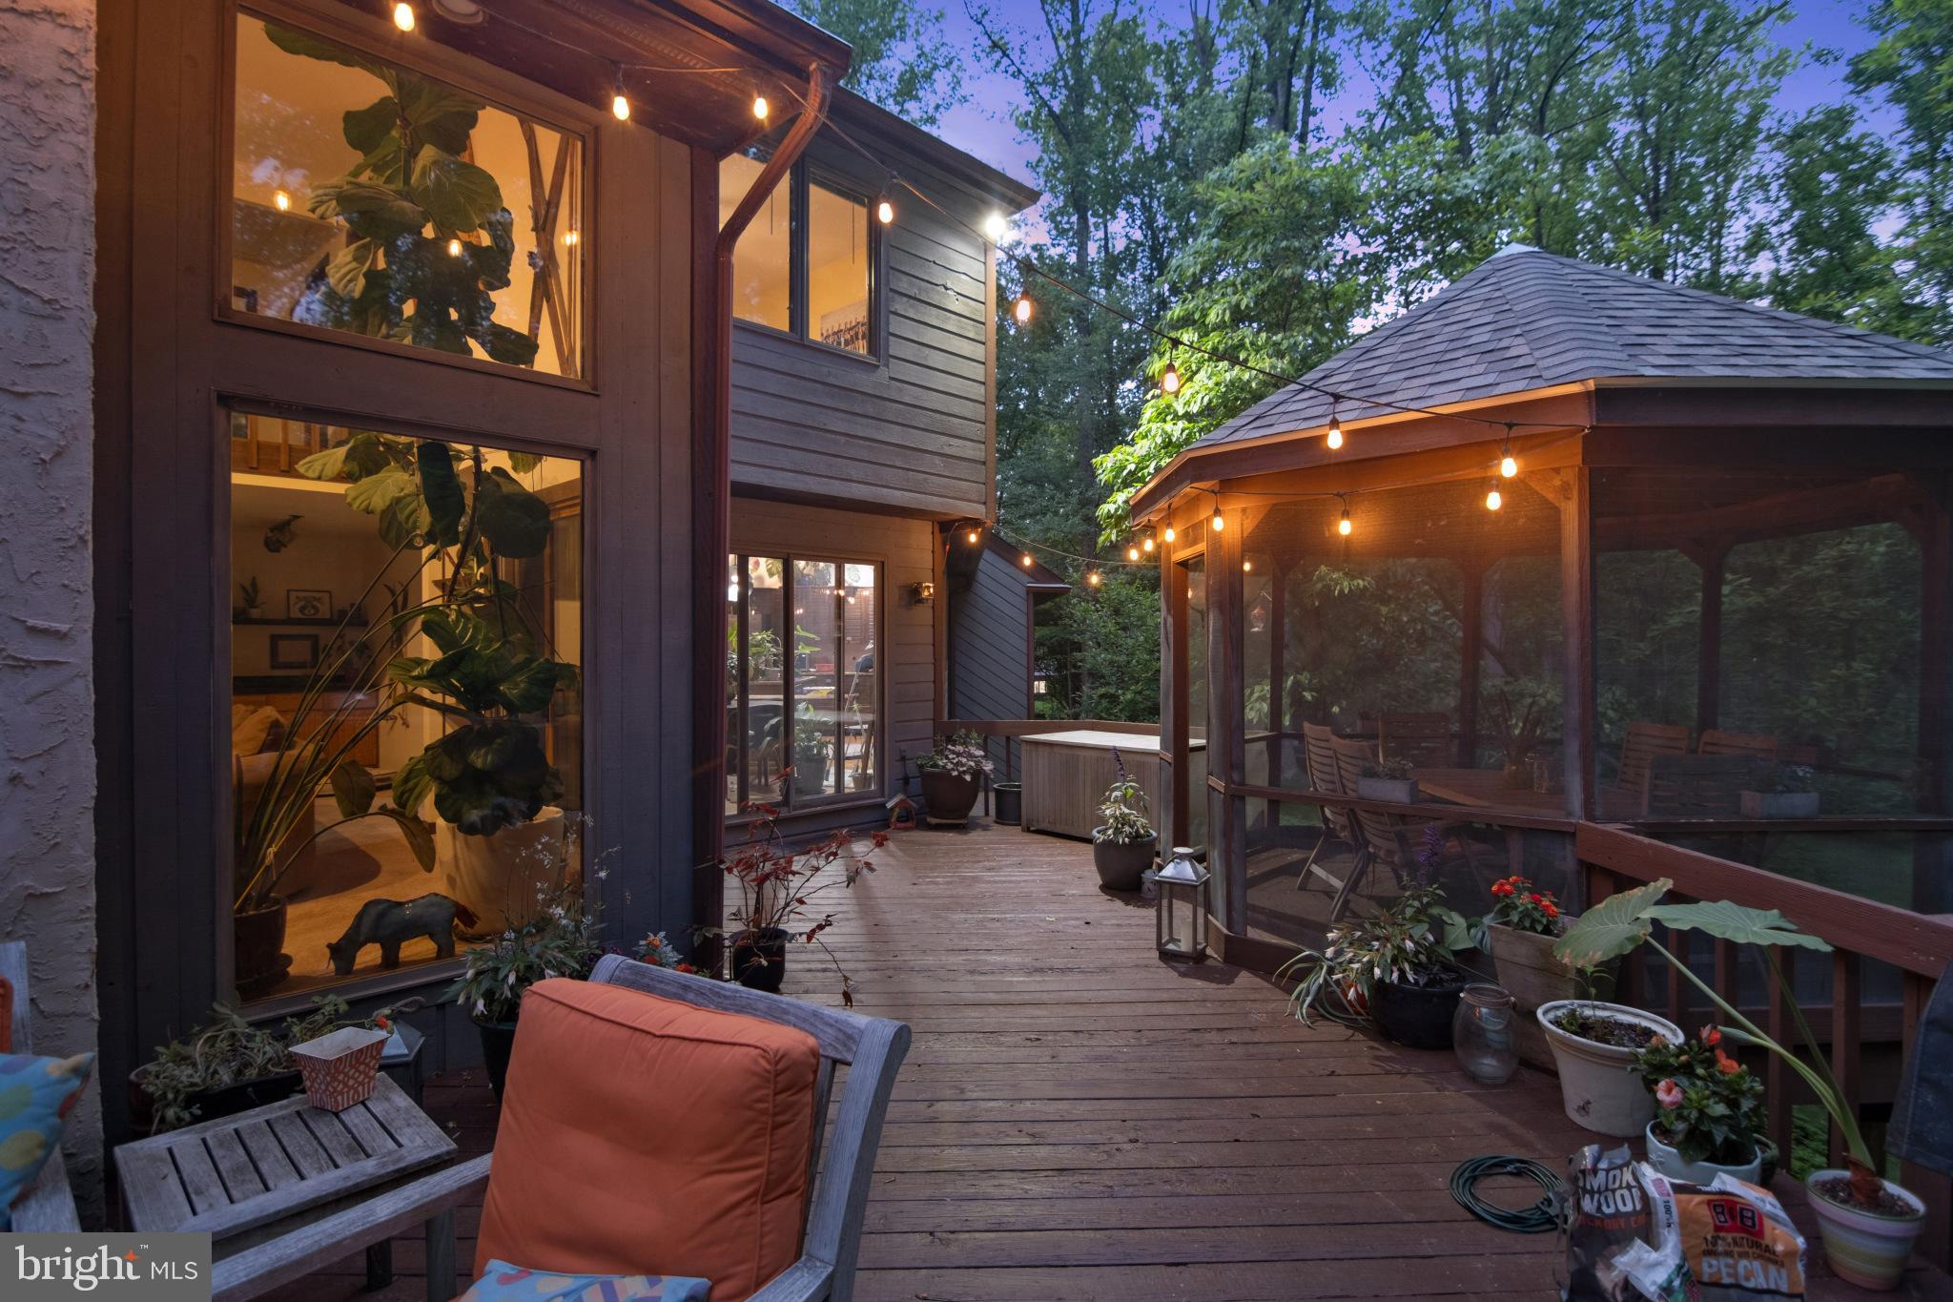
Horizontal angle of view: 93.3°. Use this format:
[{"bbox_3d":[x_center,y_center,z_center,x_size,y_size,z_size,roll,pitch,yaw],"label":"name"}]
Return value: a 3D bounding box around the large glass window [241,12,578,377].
[{"bbox_3d":[-2.088,-1.657,3.512,1.200,1.020,0.090,0,0,-45],"label":"large glass window"}]

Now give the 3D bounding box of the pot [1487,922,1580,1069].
[{"bbox_3d":[2.180,1.297,3.500,0.340,0.510,0.320,0,0,-40],"label":"pot"}]

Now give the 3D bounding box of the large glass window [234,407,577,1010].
[{"bbox_3d":[-2.088,0.190,3.512,1.200,2.020,0.090,0,0,-45],"label":"large glass window"}]

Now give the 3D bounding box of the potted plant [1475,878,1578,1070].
[{"bbox_3d":[2.170,1.197,3.500,0.360,0.710,0.340,0,0,-40],"label":"potted plant"}]

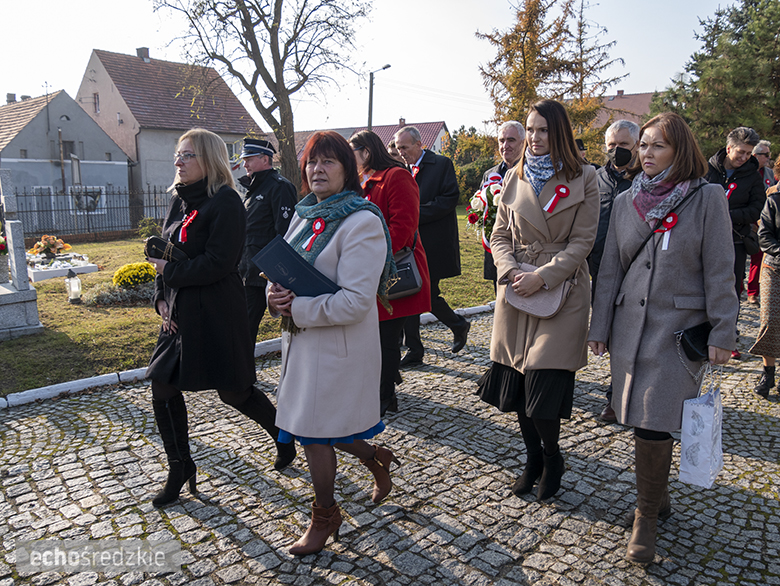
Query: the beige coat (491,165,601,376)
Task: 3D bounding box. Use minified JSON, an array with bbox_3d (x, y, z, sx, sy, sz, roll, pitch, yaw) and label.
[{"bbox_3d":[0.692,-0.119,3.030,0.480,0.960,0.350,9,13,39],"label":"beige coat"}]

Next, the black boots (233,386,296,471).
[{"bbox_3d":[-0.584,0.672,3.280,0.120,0.420,0.230,13,58,49],"label":"black boots"}]

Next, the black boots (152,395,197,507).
[{"bbox_3d":[-0.959,0.694,3.000,0.240,0.470,0.120,-7,13,-39],"label":"black boots"}]

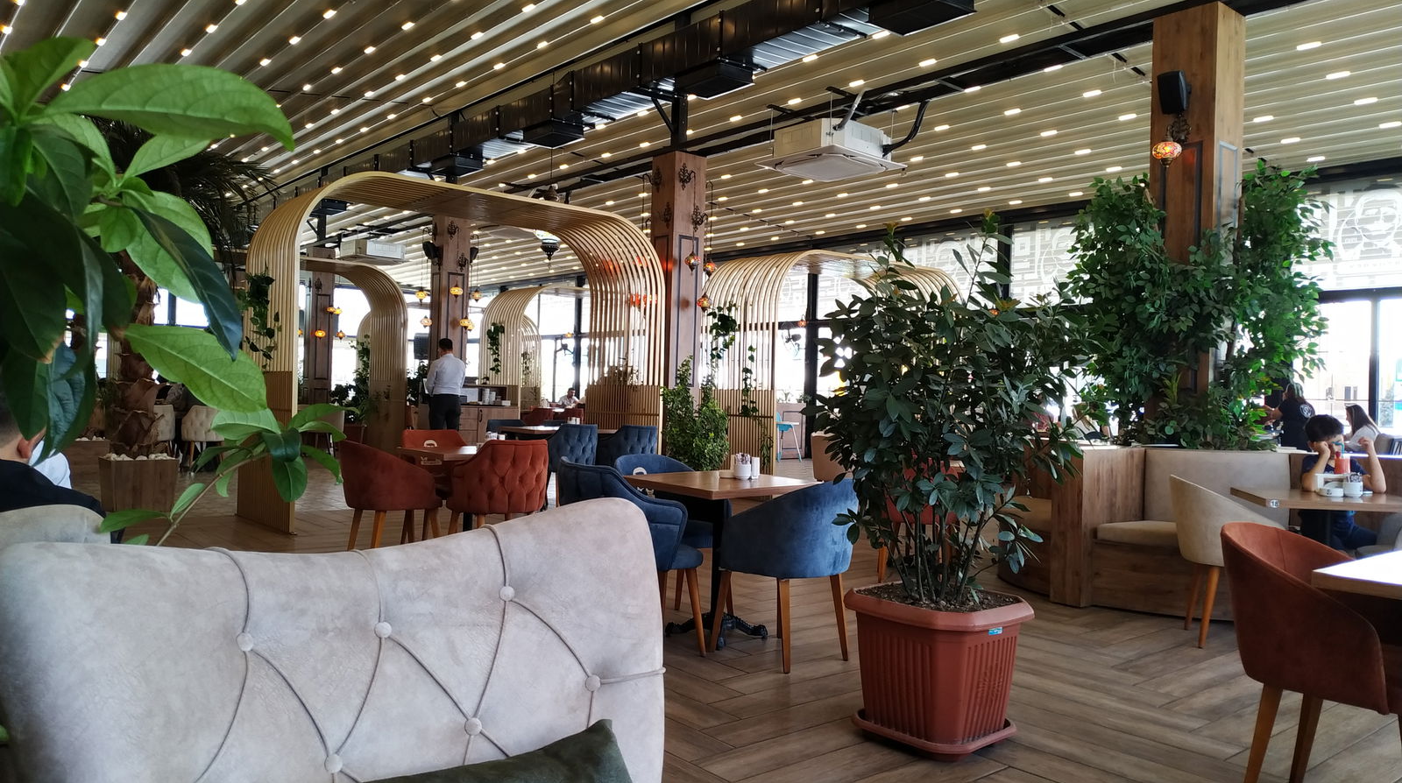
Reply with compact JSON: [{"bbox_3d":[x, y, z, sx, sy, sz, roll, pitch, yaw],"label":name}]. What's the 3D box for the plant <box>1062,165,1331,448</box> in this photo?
[{"bbox_3d":[3.201,-0.534,6.280,1.700,1.880,1.250,1,0,0],"label":"plant"}]

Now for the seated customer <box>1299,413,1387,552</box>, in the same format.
[{"bbox_3d":[3.441,0.684,5.247,0.460,1.120,0.540,2,0,8],"label":"seated customer"}]

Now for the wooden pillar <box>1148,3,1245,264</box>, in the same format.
[{"bbox_3d":[3.380,-0.652,6.720,0.440,3.870,0.440,2,-1,-40],"label":"wooden pillar"}]

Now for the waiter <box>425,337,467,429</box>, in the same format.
[{"bbox_3d":[-3.208,0.234,12.200,0.500,1.800,0.330,2,0,-25],"label":"waiter"}]

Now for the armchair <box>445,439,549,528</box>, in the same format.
[{"bbox_3d":[-1.313,0.732,6.148,0.540,0.860,0.560,1,0,-40],"label":"armchair"}]

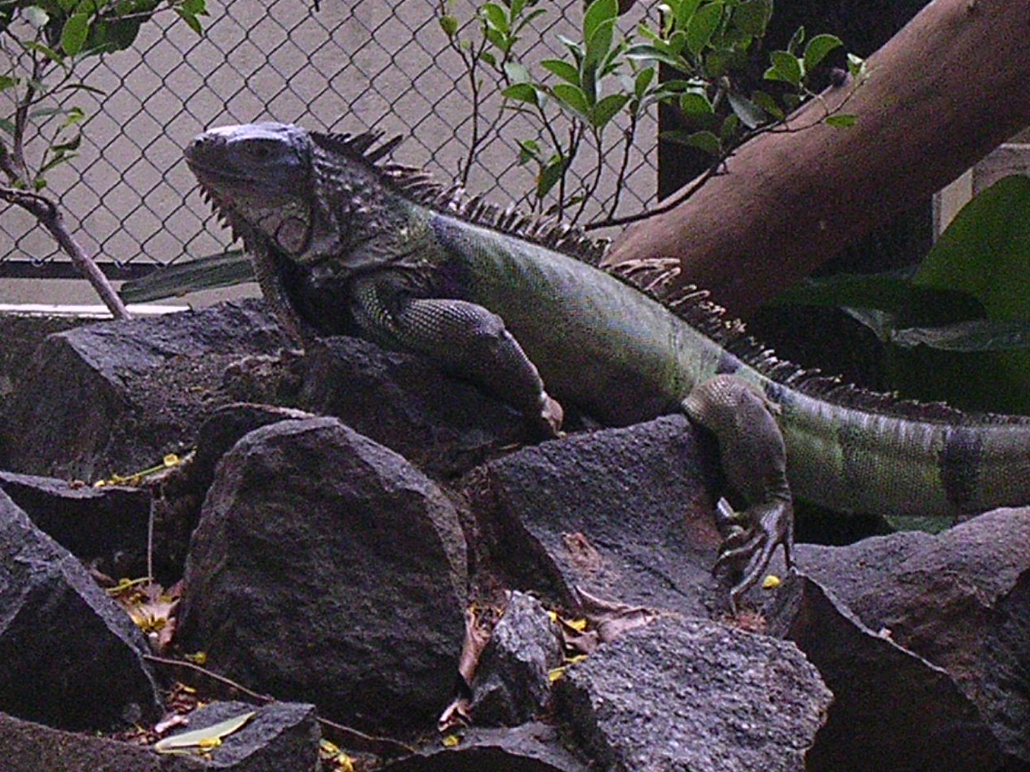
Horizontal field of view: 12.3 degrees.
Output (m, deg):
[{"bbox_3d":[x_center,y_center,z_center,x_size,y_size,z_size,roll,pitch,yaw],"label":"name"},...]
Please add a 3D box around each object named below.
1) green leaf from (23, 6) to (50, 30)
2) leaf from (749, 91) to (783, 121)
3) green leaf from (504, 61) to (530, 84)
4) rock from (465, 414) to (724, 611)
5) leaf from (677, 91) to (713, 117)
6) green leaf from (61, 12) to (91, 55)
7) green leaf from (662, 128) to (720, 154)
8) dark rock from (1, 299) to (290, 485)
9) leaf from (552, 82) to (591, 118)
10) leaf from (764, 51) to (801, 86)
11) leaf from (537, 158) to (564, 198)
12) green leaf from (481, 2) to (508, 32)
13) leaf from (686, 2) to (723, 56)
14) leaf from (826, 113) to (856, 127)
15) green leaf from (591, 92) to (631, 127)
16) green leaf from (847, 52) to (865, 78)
[{"bbox_3d":[-0.414,-0.320,4.150,0.024,0.022,0.014,0,7,0],"label":"green leaf"},{"bbox_3d":[0.195,-0.217,3.700,0.031,0.008,0.014,33,54,2],"label":"leaf"},{"bbox_3d":[0.002,-0.282,4.300,0.022,0.023,0.014,-33,18,-11],"label":"green leaf"},{"bbox_3d":[0.062,0.101,3.620,0.200,0.160,0.180,0,7,0],"label":"rock"},{"bbox_3d":[0.139,-0.218,3.700,0.019,0.008,0.028,-34,60,-23],"label":"leaf"},{"bbox_3d":[-0.385,-0.308,4.200,0.023,0.039,0.006,12,0,14],"label":"green leaf"},{"bbox_3d":[0.155,-0.217,4.250,0.055,0.005,0.021,13,47,0],"label":"green leaf"},{"bbox_3d":[-0.293,0.003,3.800,0.230,0.150,0.200,0,7,0],"label":"dark rock"},{"bbox_3d":[0.049,-0.250,4.200,0.020,0.045,0.005,-49,0,-31],"label":"leaf"},{"bbox_3d":[0.207,-0.245,3.700,0.032,0.010,0.022,18,53,7],"label":"leaf"},{"bbox_3d":[0.031,-0.184,4.250,0.019,0.043,0.005,31,0,27],"label":"leaf"},{"bbox_3d":[-0.018,-0.331,4.300,0.018,0.034,0.015,-37,0,-12],"label":"green leaf"},{"bbox_3d":[0.170,-0.321,4.300,0.027,0.050,0.016,25,0,9],"label":"leaf"},{"bbox_3d":[0.286,-0.233,4.200,0.029,0.004,0.015,-4,40,0],"label":"leaf"},{"bbox_3d":[0.084,-0.242,4.200,0.021,0.042,0.005,44,0,26],"label":"green leaf"},{"bbox_3d":[0.306,-0.289,4.300,0.018,0.024,0.017,0,7,0],"label":"green leaf"}]

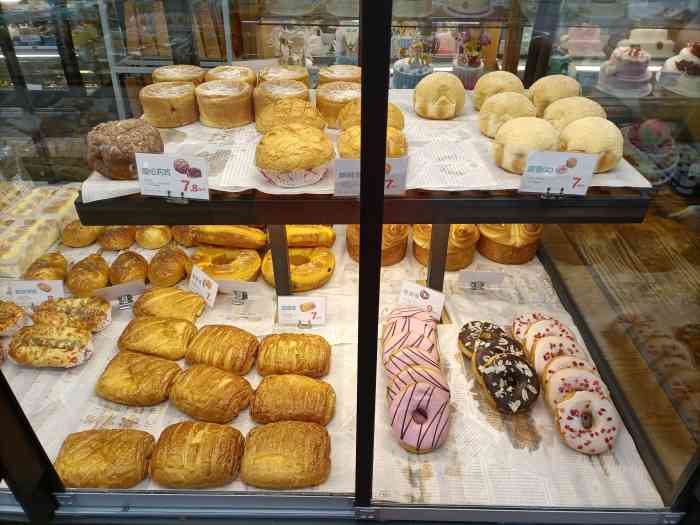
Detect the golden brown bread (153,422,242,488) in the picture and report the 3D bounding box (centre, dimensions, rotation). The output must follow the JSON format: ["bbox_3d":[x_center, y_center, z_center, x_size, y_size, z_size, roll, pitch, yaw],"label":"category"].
[{"bbox_3d":[-0.207,0.258,0.717,0.120,0.042,0.099,0,34,3],"label":"golden brown bread"}]

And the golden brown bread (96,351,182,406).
[{"bbox_3d":[-0.331,0.176,0.826,0.128,0.045,0.089,9,36,13],"label":"golden brown bread"}]

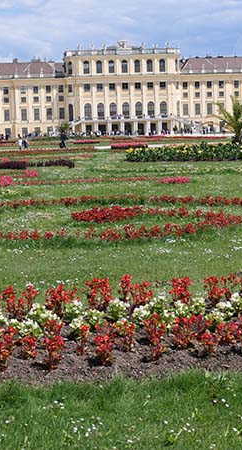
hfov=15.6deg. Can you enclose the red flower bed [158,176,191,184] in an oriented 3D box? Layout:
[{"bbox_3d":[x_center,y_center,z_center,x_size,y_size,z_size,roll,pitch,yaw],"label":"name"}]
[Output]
[{"bbox_3d":[1.601,-1.352,26.629,1.000,0.200,0.700,-2,6,0],"label":"red flower bed"}]

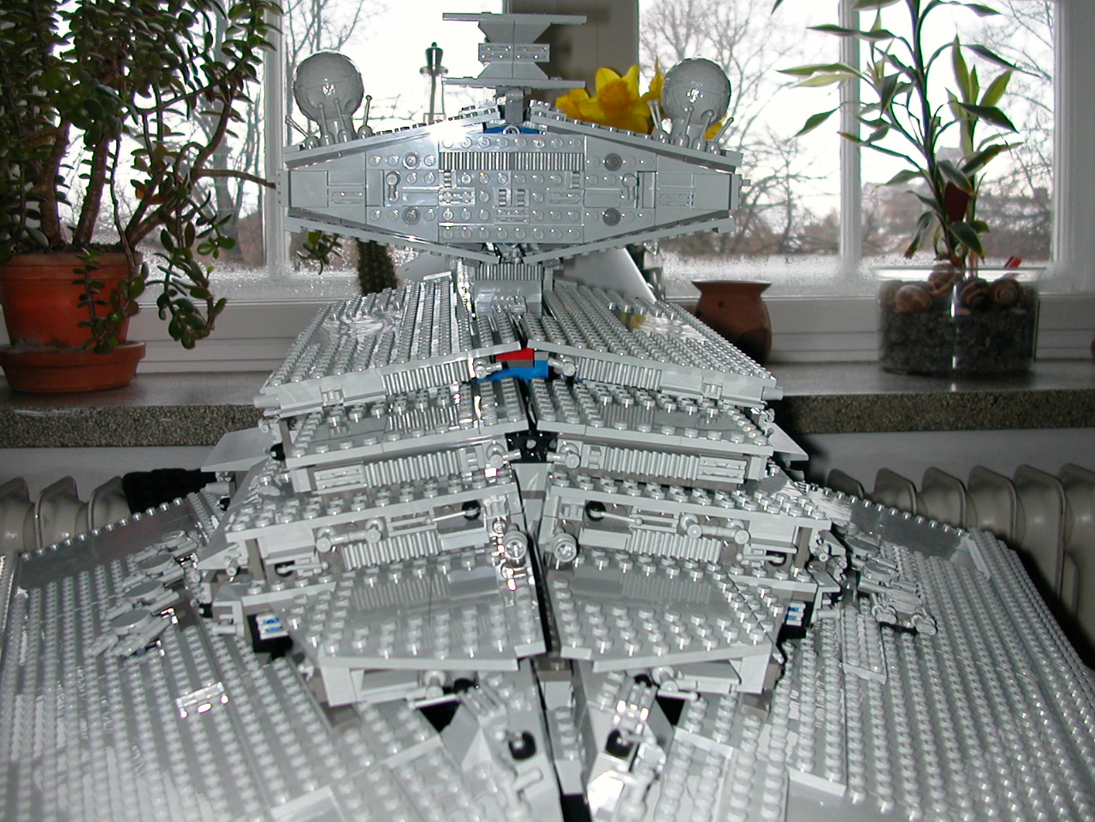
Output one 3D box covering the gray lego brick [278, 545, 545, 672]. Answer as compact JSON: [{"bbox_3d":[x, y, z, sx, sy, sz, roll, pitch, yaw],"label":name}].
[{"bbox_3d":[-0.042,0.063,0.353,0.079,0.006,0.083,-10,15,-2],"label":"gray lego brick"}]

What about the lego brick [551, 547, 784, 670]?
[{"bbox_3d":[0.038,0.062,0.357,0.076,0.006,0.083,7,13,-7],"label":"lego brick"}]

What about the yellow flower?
[{"bbox_3d":[0.064,-0.314,1.200,0.110,0.088,0.070,0,9,3],"label":"yellow flower"}]

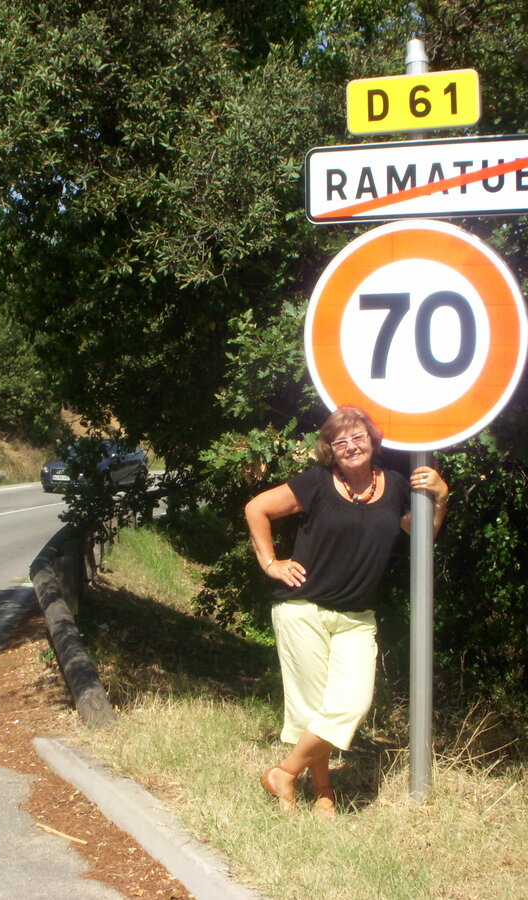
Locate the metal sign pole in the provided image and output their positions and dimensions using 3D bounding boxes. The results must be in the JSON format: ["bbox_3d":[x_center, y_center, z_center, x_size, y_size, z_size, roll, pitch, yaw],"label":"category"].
[{"bbox_3d":[0.590,-0.110,5.000,0.086,2.900,0.086,0,0,15],"label":"metal sign pole"}]

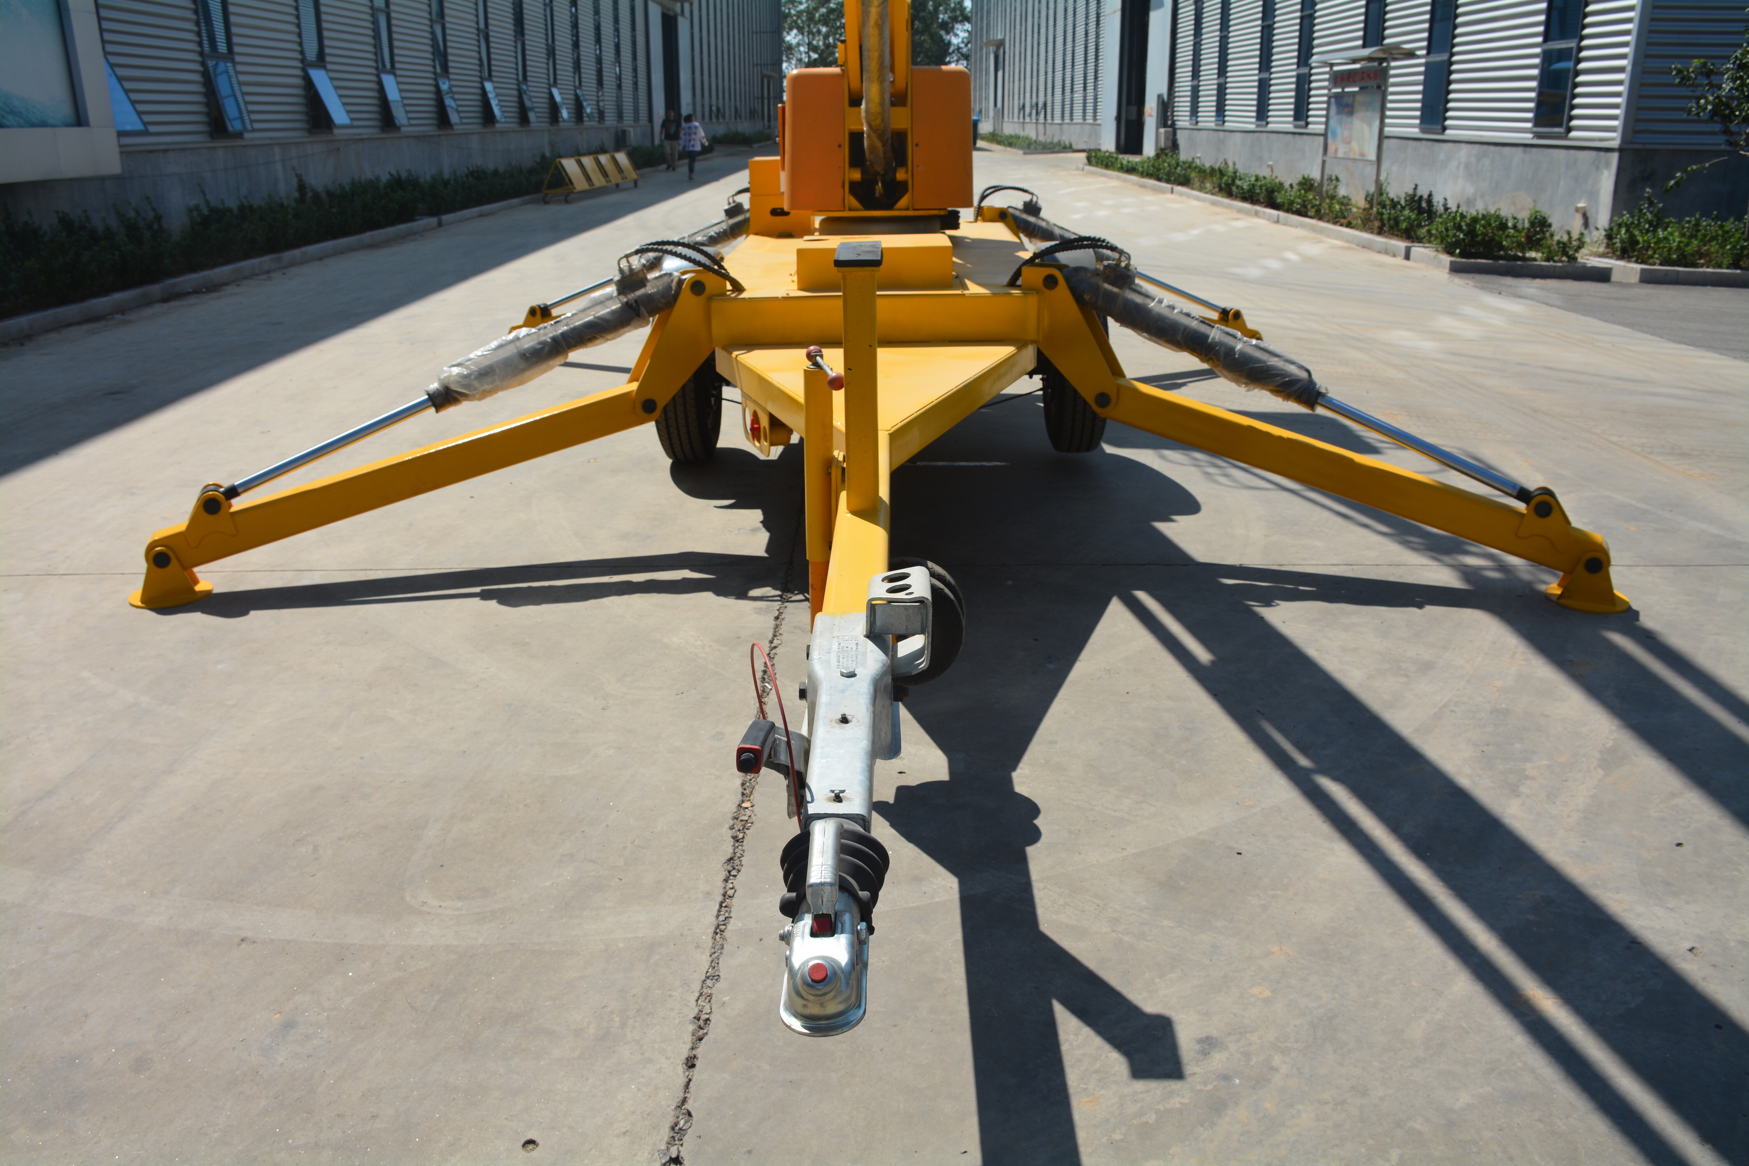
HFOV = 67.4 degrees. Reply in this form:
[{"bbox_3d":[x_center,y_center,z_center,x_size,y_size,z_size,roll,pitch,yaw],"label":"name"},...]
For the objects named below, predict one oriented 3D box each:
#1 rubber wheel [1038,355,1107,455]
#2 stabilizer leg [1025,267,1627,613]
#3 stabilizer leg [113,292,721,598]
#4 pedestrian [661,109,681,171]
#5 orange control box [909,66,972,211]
[{"bbox_3d":[0.916,-0.927,6.065,0.215,0.653,0.653,0,20,0],"label":"rubber wheel"},{"bbox_3d":[1.560,-0.537,4.626,2.119,1.021,0.280,8,21,22],"label":"stabilizer leg"},{"bbox_3d":[-1.564,-0.560,4.688,2.119,1.021,0.280,-9,21,-23],"label":"stabilizer leg"},{"bbox_3d":[-5.982,-12.892,38.248,0.600,1.680,0.350,-3,20,-8],"label":"pedestrian"},{"bbox_3d":[0.302,-2.112,6.233,0.288,0.614,0.600,0,20,0],"label":"orange control box"}]

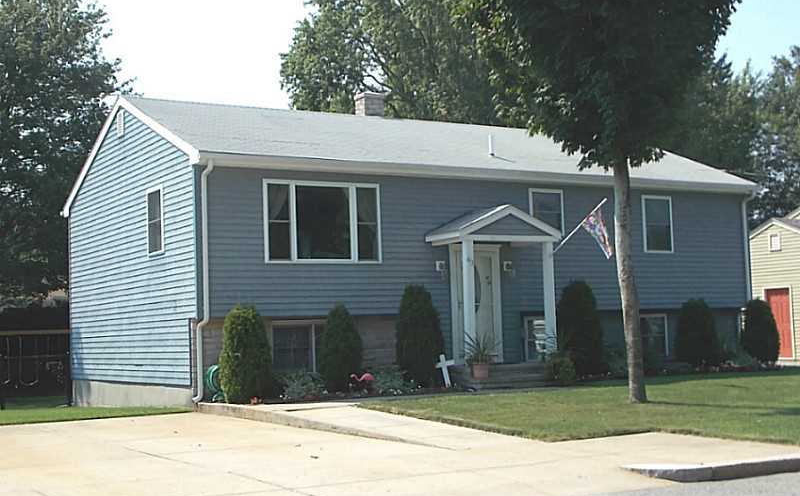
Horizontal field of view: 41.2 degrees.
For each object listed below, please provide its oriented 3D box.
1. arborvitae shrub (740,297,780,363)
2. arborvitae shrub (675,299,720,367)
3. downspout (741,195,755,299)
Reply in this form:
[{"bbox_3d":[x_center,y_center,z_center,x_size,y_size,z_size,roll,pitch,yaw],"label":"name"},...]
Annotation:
[{"bbox_3d":[8.343,1.957,24.677,0.952,1.545,0.952,1,-5,-32],"label":"arborvitae shrub"},{"bbox_3d":[6.571,1.900,23.560,0.997,1.561,0.997,1,-5,-32],"label":"arborvitae shrub"},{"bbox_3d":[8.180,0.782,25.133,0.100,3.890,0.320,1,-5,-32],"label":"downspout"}]

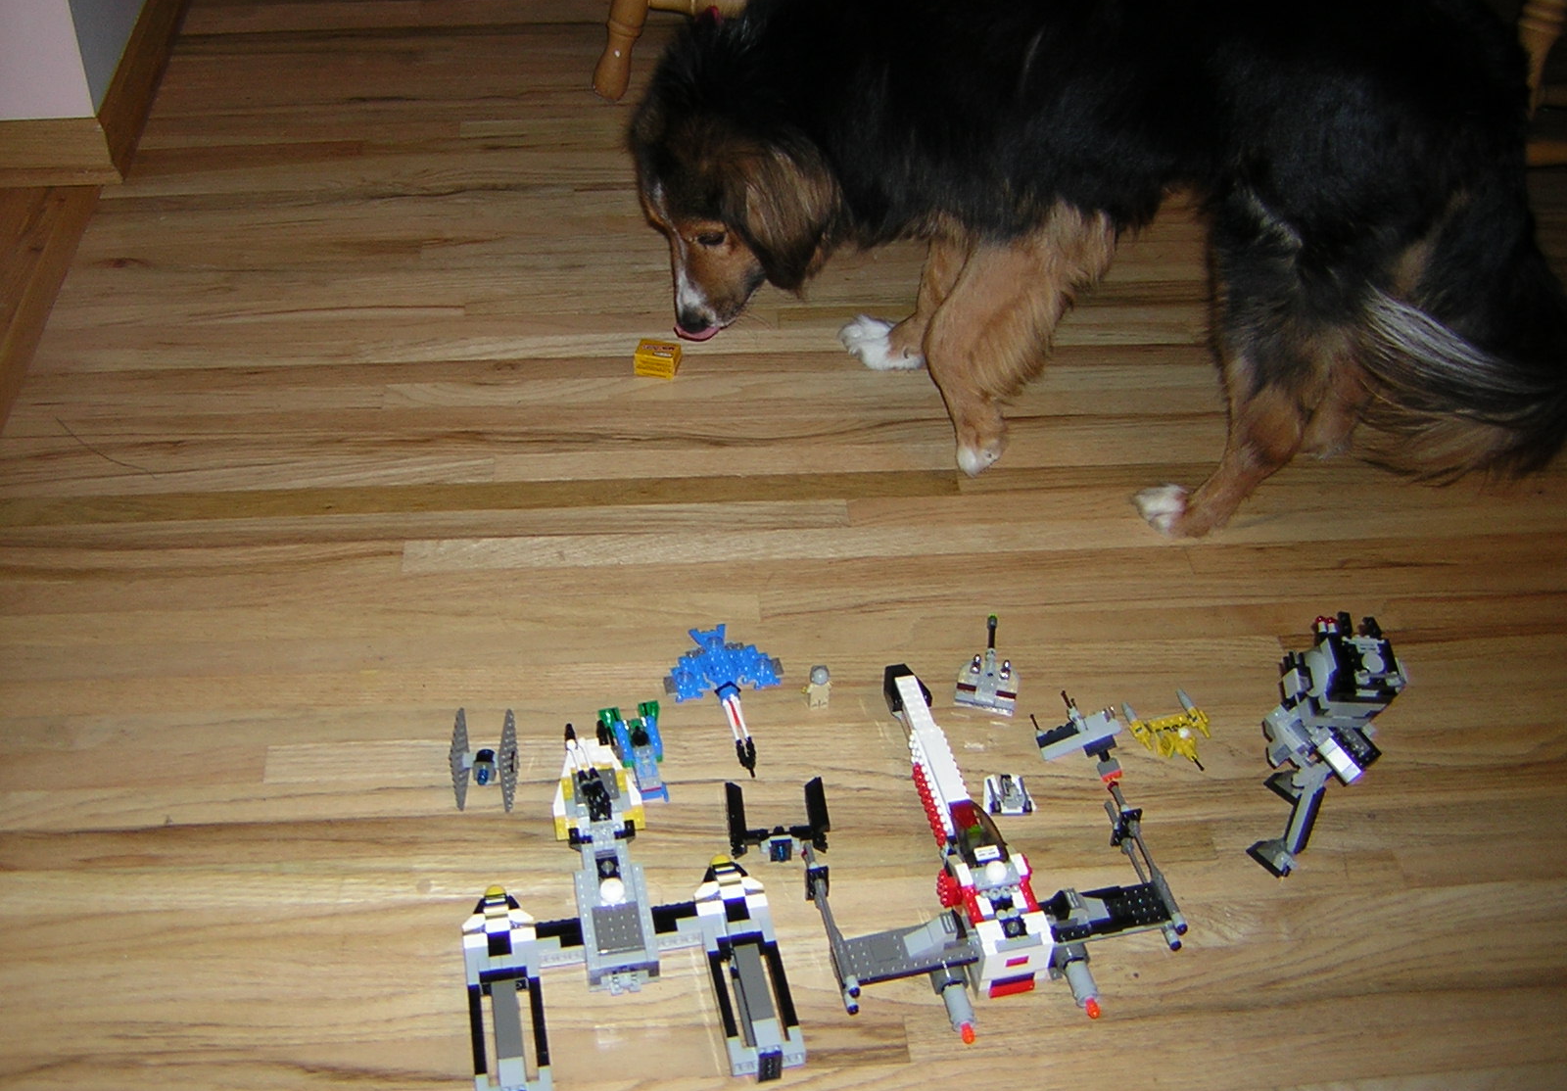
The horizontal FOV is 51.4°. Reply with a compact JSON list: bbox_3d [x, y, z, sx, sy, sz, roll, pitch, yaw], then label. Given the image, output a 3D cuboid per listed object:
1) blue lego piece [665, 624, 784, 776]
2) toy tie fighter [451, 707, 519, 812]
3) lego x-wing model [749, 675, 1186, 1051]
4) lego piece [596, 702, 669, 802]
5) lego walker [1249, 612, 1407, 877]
[{"bbox_3d":[-0.041,0.123,1.304,0.100,0.032,0.156,-8,43,-12],"label":"blue lego piece"},{"bbox_3d":[-0.225,0.161,1.225,0.042,0.064,0.048,2,42,-1],"label":"toy tie fighter"},{"bbox_3d":[0.132,0.204,1.196,0.245,0.070,0.333,-7,43,-11],"label":"lego x-wing model"},{"bbox_3d":[-0.111,0.158,1.260,0.050,0.032,0.091,-8,43,-12],"label":"lego piece"},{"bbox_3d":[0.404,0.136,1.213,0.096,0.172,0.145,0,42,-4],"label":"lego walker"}]

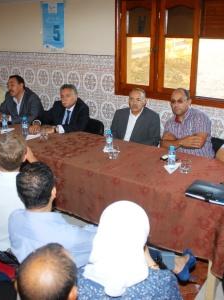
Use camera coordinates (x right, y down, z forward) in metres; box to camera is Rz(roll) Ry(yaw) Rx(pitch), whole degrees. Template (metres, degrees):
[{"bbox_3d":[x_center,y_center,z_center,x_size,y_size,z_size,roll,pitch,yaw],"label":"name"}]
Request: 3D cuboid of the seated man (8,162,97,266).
[{"bbox_3d":[-0.266,0.538,1.920,0.530,1.180,0.800,8,21,21],"label":"seated man"}]

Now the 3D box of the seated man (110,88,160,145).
[{"bbox_3d":[0.094,0.092,3.124,0.540,1.250,0.800,11,22,27],"label":"seated man"}]

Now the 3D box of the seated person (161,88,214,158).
[{"bbox_3d":[0.489,0.170,2.881,0.540,1.250,0.800,13,23,31],"label":"seated person"}]

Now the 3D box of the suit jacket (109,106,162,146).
[{"bbox_3d":[0.204,-0.114,3.229,0.520,0.640,0.360,11,22,27],"label":"suit jacket"}]

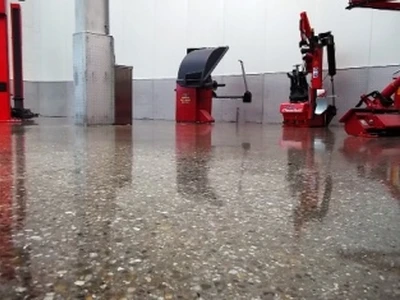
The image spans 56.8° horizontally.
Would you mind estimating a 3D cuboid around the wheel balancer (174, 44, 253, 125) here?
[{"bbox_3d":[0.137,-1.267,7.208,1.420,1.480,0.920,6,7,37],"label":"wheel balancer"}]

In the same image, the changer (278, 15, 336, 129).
[{"bbox_3d":[1.998,-1.396,6.465,0.820,1.970,0.960,6,7,36],"label":"changer"}]

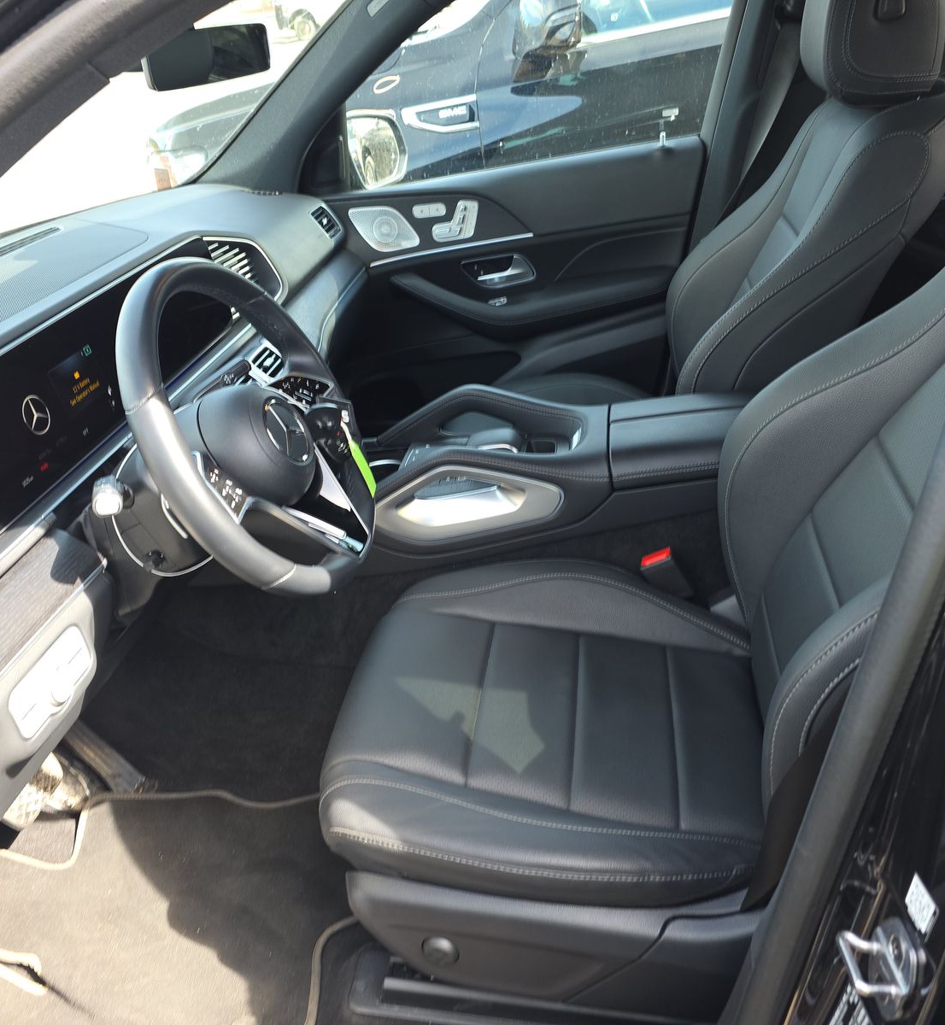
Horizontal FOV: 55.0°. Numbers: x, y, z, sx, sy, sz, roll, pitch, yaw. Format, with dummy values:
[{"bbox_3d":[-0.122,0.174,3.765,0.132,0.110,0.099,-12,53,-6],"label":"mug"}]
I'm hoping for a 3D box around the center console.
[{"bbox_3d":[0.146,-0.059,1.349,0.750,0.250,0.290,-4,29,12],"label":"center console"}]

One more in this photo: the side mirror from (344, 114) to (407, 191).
[{"bbox_3d":[-0.257,-0.830,2.088,0.130,0.190,0.230,0,30,19],"label":"side mirror"}]

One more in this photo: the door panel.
[{"bbox_3d":[0.057,-0.406,1.968,0.880,0.630,0.140,-4,29,12],"label":"door panel"}]

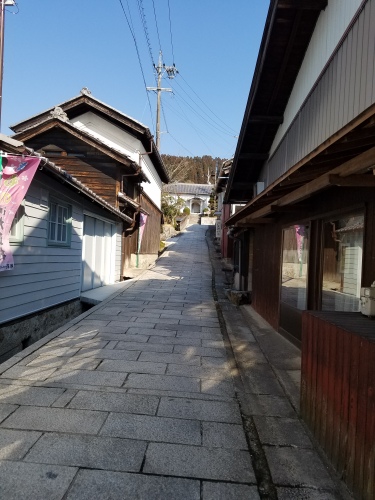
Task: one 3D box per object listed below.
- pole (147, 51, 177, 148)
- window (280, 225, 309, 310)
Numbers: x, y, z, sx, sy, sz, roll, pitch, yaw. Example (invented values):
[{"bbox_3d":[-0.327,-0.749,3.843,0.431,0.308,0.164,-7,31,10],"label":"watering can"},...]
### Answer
[{"bbox_3d":[-2.100,-7.400,28.500,2.200,15.200,0.700,2,-1,-3],"label":"pole"},{"bbox_3d":[1.610,0.235,5.660,0.070,1.230,1.360,2,-1,0],"label":"window"}]

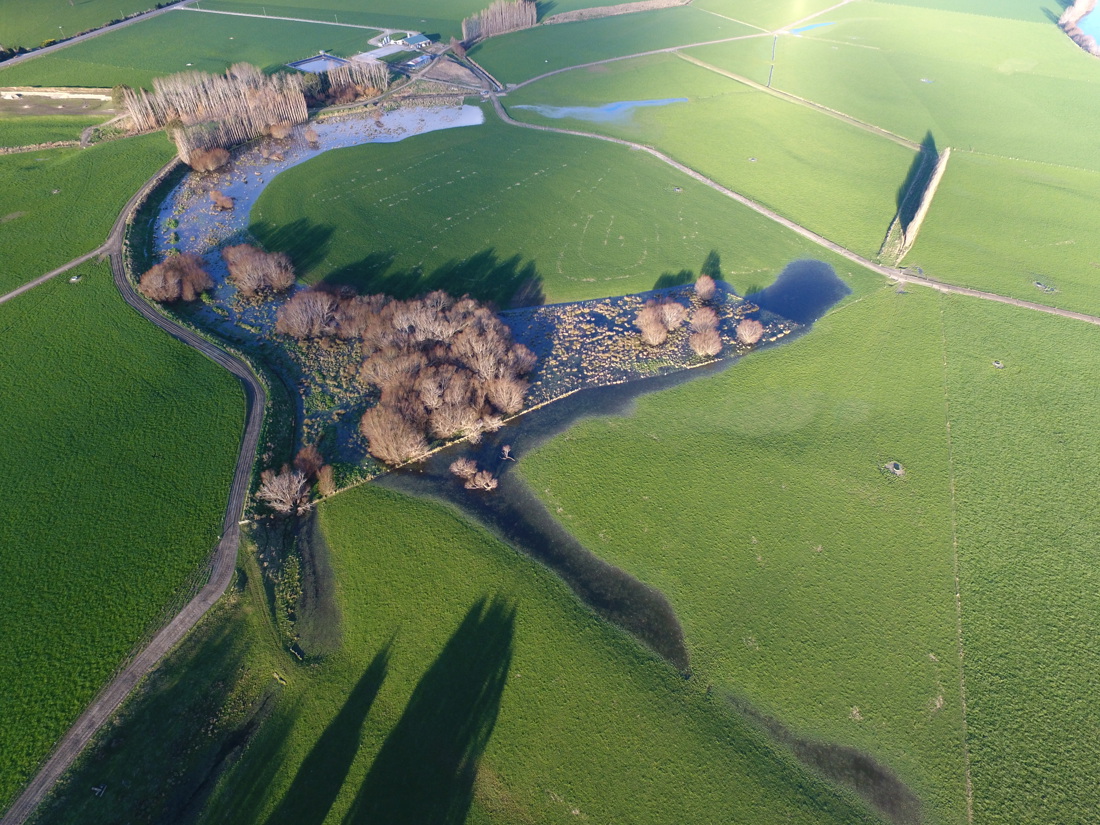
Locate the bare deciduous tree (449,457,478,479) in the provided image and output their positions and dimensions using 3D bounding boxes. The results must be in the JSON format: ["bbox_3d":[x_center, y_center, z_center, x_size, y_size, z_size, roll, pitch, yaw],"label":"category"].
[{"bbox_3d":[-22.080,14.150,162.250,7.000,4.600,6.200,-9,46,-9],"label":"bare deciduous tree"}]

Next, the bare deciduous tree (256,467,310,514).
[{"bbox_3d":[-63.820,19.140,152.690,11.300,11.000,11.000,0,45,0],"label":"bare deciduous tree"}]

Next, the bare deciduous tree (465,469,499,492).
[{"bbox_3d":[-17.180,16.970,159.490,7.800,4.600,6.000,-7,46,-7],"label":"bare deciduous tree"}]

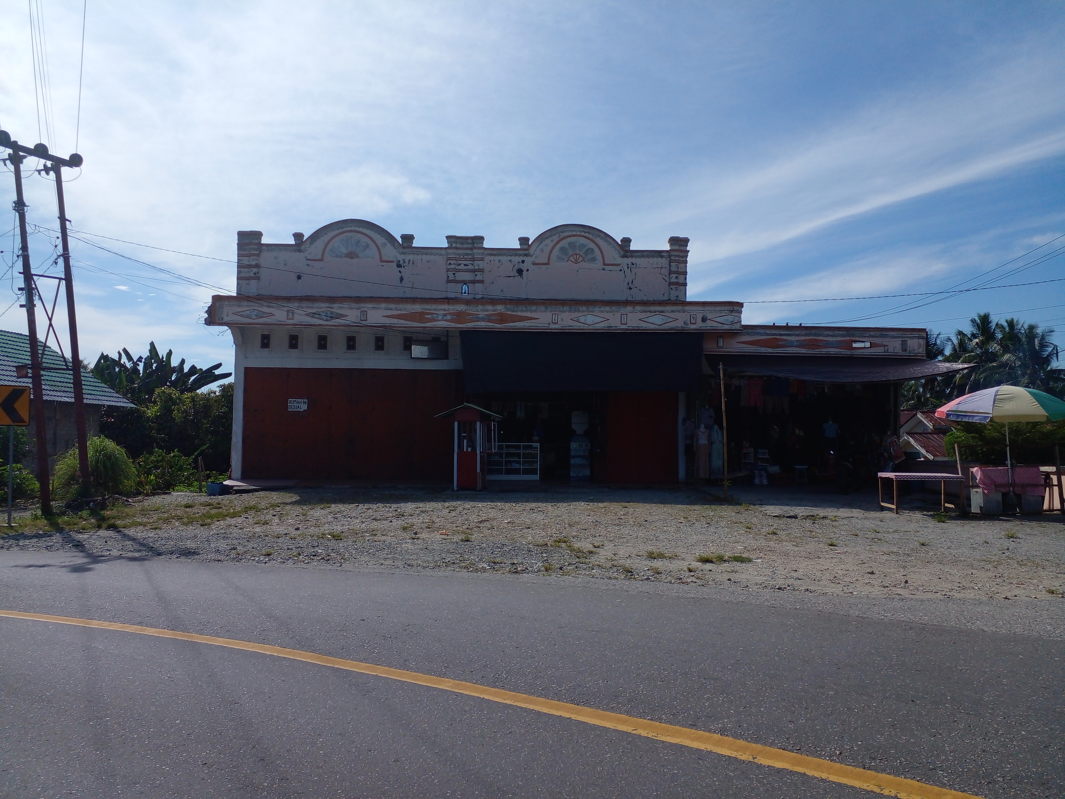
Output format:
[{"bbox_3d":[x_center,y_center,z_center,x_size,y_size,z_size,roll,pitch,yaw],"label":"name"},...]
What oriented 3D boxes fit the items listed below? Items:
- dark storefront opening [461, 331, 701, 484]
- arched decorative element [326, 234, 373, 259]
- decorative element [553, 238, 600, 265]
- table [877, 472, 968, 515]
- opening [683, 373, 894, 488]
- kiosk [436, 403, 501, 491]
[{"bbox_3d":[1.242,0.224,21.700,6.118,3.850,1.000,1,-3,-1],"label":"dark storefront opening"},{"bbox_3d":[-4.856,-4.050,22.100,1.201,0.653,0.100,1,-3,-1],"label":"arched decorative element"},{"bbox_3d":[1.172,-3.975,22.300,1.241,0.659,0.100,1,-3,-1],"label":"decorative element"},{"bbox_3d":[7.291,1.740,15.600,1.282,0.735,0.800,1,-3,-1],"label":"table"},{"bbox_3d":[6.814,0.832,22.300,5.338,2.940,1.000,1,-3,-1],"label":"opening"},{"bbox_3d":[-1.568,1.173,20.700,1.455,2.087,1.400,0,-3,2],"label":"kiosk"}]

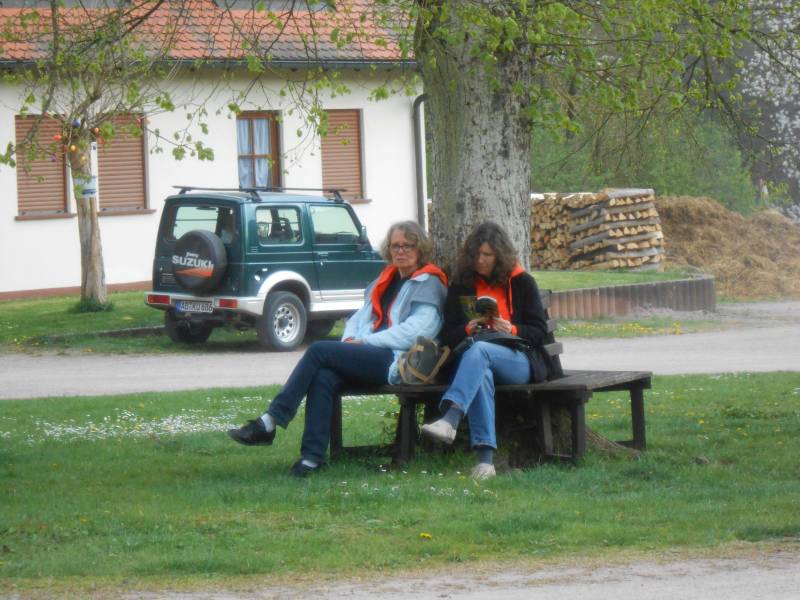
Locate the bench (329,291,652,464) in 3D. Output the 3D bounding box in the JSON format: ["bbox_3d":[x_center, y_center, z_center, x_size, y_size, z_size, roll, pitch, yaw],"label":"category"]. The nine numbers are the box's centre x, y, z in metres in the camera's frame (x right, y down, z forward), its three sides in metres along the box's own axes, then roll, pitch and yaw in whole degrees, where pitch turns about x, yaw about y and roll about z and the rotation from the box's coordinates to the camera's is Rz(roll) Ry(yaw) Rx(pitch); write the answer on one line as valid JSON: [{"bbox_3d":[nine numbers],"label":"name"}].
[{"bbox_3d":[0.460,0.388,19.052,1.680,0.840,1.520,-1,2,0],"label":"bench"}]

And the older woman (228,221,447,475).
[{"bbox_3d":[-0.304,0.237,18.675,1.080,1.260,0.580,-3,3,-28],"label":"older woman"}]

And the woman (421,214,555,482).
[{"bbox_3d":[0.446,0.235,18.255,0.590,1.260,0.880,-1,2,12],"label":"woman"}]

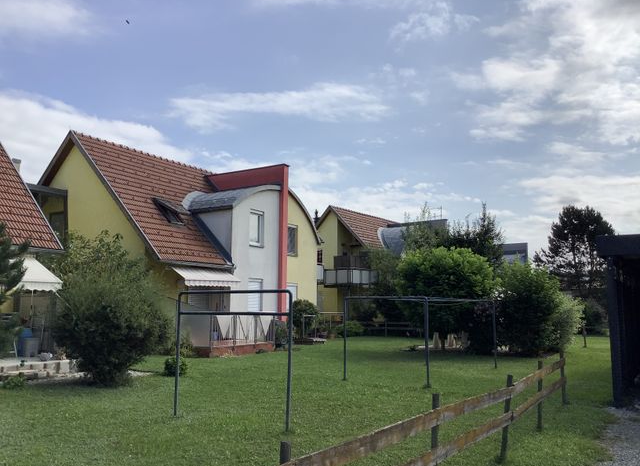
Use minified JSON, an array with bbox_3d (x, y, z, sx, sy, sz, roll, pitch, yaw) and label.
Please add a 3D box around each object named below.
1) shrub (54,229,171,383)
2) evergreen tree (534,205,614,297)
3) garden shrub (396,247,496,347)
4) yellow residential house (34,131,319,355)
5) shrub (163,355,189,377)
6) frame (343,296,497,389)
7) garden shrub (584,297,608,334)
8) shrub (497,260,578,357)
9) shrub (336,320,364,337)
[{"bbox_3d":[-4.544,1.573,12.499,2.500,3.240,2.600,3,-8,-20],"label":"shrub"},{"bbox_3d":[20.591,2.644,46.048,6.030,9.850,6.030,-3,-8,24],"label":"evergreen tree"},{"bbox_3d":[4.827,2.485,21.864,3.730,3.880,3.700,-1,-8,12],"label":"garden shrub"},{"bbox_3d":[-6.192,0.730,25.829,10.900,8.300,11.300,-4,-9,30],"label":"yellow residential house"},{"bbox_3d":[-3.344,3.073,13.265,0.580,0.470,0.580,2,-8,-14],"label":"shrub"},{"bbox_3d":[2.581,2.498,13.866,1.970,1.800,4.300,-5,-9,34],"label":"frame"},{"bbox_3d":[17.104,5.134,35.644,1.900,2.230,1.900,-3,-8,25],"label":"garden shrub"},{"bbox_3d":[7.675,2.607,20.135,2.630,3.220,2.800,-3,-8,21],"label":"shrub"},{"bbox_3d":[1.629,5.088,30.602,1.490,0.930,1.400,0,-7,3],"label":"shrub"}]

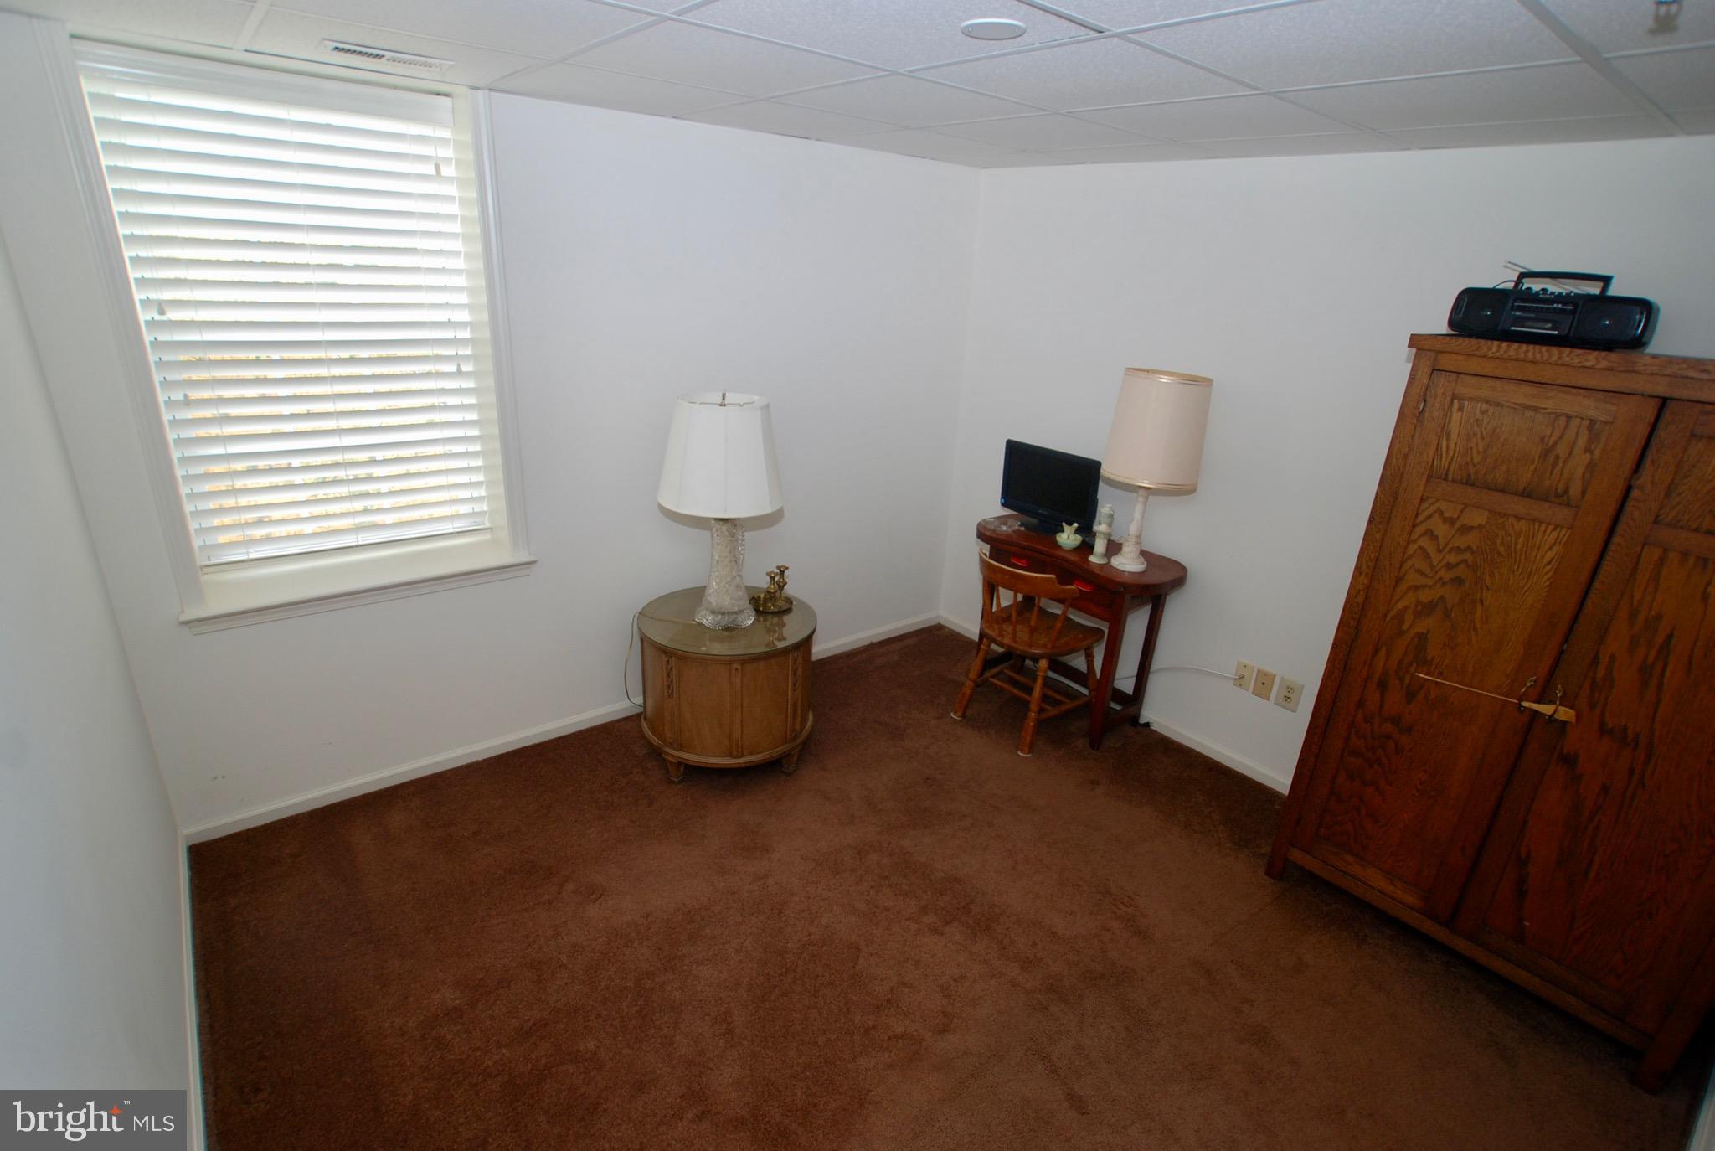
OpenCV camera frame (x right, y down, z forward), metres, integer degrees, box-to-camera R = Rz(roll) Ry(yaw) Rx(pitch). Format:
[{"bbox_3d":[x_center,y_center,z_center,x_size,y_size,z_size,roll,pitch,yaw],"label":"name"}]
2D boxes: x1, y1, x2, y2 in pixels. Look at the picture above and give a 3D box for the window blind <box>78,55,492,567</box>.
[{"bbox_3d":[-1.657,-0.716,2.395,0.835,1.360,0.070,-14,28,-36],"label":"window blind"}]

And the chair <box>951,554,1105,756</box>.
[{"bbox_3d":[0.841,0.314,3.554,0.550,0.800,0.460,-17,30,-40],"label":"chair"}]

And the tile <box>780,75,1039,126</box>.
[{"bbox_3d":[0.158,-1.424,2.303,0.600,0.025,0.600,-14,29,-36],"label":"tile"}]

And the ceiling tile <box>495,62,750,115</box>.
[{"bbox_3d":[-0.723,-1.520,2.389,0.600,0.025,0.600,-14,29,-36],"label":"ceiling tile"}]

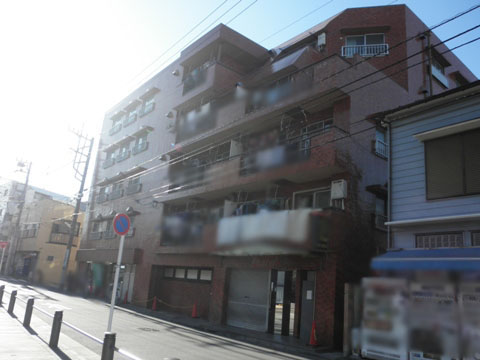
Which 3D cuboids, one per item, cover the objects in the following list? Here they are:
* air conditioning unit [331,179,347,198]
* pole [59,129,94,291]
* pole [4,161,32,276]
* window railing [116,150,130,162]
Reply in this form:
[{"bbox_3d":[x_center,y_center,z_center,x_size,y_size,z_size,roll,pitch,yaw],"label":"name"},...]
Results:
[{"bbox_3d":[3.466,0.338,13.527,0.220,0.620,0.500,16,-17,-38],"label":"air conditioning unit"},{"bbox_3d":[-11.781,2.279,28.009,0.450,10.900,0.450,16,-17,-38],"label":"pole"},{"bbox_3d":[-19.803,3.526,35.011,0.450,10.500,0.450,16,-17,-38],"label":"pole"},{"bbox_3d":[-7.594,-1.521,25.463,0.200,0.520,1.850,16,-17,-38],"label":"window railing"}]

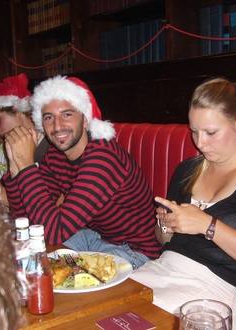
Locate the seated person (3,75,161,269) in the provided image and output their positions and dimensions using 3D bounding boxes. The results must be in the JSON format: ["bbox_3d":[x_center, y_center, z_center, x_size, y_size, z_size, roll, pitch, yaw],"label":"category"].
[{"bbox_3d":[-0.157,0.331,1.665,0.740,1.290,0.560,-9,11,-43],"label":"seated person"}]

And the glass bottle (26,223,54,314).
[{"bbox_3d":[-0.176,0.232,0.997,0.060,0.191,0.060,-1,8,0],"label":"glass bottle"}]

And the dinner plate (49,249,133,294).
[{"bbox_3d":[-0.100,0.283,1.193,0.290,0.028,0.290,-1,8,0],"label":"dinner plate"}]

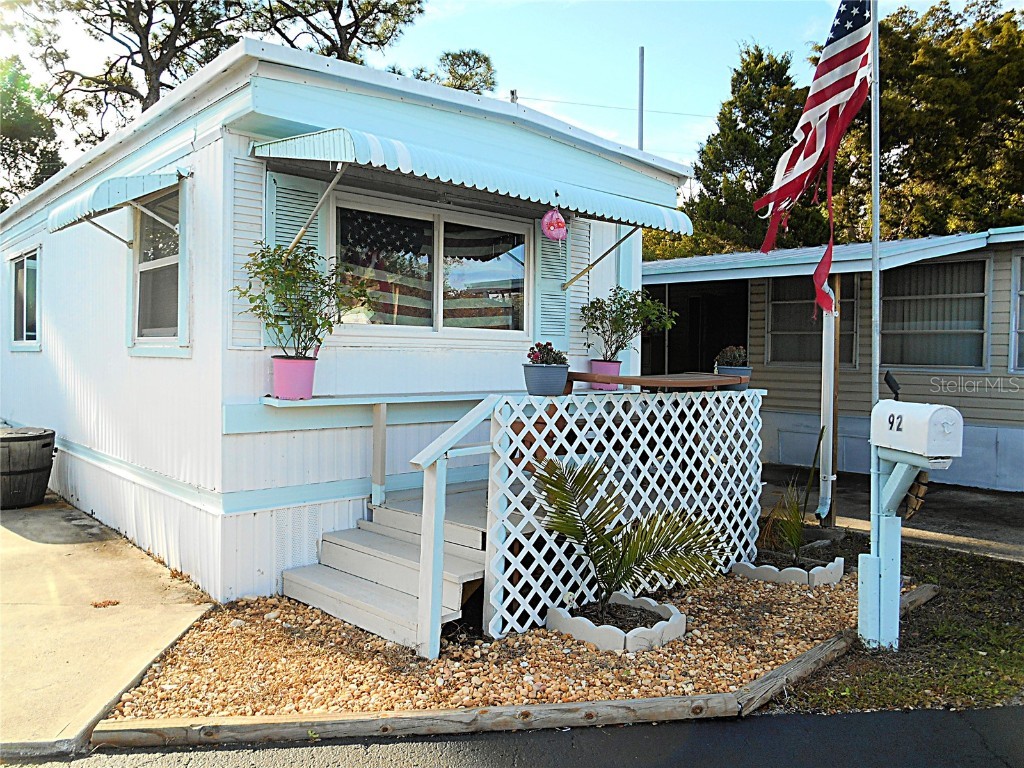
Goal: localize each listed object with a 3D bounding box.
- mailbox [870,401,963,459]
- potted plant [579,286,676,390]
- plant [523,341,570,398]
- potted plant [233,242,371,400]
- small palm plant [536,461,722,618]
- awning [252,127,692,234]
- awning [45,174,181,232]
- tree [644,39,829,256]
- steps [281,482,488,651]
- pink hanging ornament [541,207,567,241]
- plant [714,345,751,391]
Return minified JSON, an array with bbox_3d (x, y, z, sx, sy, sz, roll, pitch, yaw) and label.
[{"bbox_3d":[1.920,0.204,3.661,0.165,0.226,0.490,1,2,-2],"label":"mailbox"},{"bbox_3d":[0.896,-0.356,6.020,0.700,0.820,0.560,-1,3,-42],"label":"potted plant"},{"bbox_3d":[0.184,-0.077,4.100,0.240,0.285,0.230,1,2,0],"label":"plant"},{"bbox_3d":[-1.155,-0.343,4.220,0.700,0.880,0.560,-1,3,-42],"label":"potted plant"},{"bbox_3d":[0.611,0.828,4.070,0.950,0.870,0.680,-1,3,-42],"label":"small palm plant"},{"bbox_3d":[-0.103,-1.154,4.695,2.600,0.310,1.080,-1,3,-42],"label":"awning"},{"bbox_3d":[-2.441,-1.107,4.726,0.500,0.330,1.090,-1,3,-42],"label":"awning"},{"bbox_3d":[4.949,-3.307,17.136,4.400,8.400,4.200,-1,3,-42],"label":"tree"},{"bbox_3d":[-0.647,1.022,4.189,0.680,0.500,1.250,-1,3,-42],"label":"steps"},{"bbox_3d":[0.234,-0.896,4.294,0.145,0.190,0.110,0,2,-23],"label":"pink hanging ornament"},{"bbox_3d":[1.549,-0.115,5.380,0.250,0.320,0.240,-1,3,-42],"label":"plant"}]

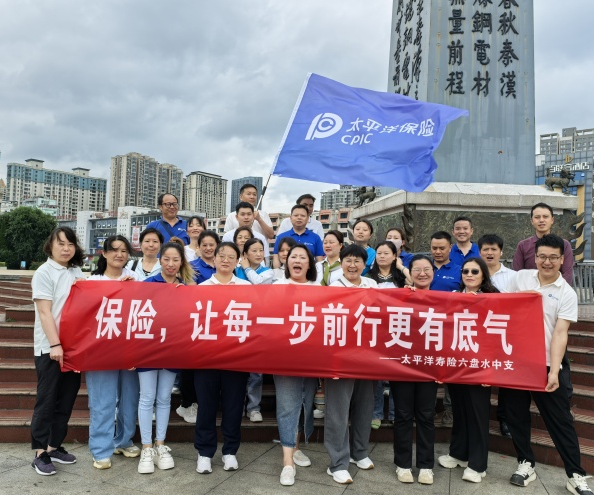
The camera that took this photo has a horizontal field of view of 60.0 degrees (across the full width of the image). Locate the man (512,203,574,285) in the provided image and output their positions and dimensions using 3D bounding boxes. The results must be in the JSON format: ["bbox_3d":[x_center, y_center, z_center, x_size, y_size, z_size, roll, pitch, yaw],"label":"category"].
[{"bbox_3d":[2.133,0.485,4.500,0.520,1.750,0.340,2,-2,13],"label":"man"}]

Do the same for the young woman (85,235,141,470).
[{"bbox_3d":[-1.285,0.706,3.657,0.470,1.600,0.420,2,-2,-14],"label":"young woman"}]

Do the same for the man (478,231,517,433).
[{"bbox_3d":[1.644,0.717,4.220,0.500,1.650,0.360,2,-2,16],"label":"man"}]

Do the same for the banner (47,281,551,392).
[{"bbox_3d":[0.020,0.580,3.410,3.230,0.630,0.160,2,-2,2],"label":"banner"}]

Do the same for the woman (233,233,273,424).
[{"bbox_3d":[-0.374,0.700,4.462,0.450,1.560,0.360,3,-2,-19],"label":"woman"}]

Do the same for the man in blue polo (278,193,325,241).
[{"bbox_3d":[0.064,0.283,5.376,0.500,1.680,0.320,2,-2,-3],"label":"man in blue polo"}]

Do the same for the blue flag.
[{"bbox_3d":[0.701,-1.069,5.050,1.650,1.150,0.400,15,1,6],"label":"blue flag"}]

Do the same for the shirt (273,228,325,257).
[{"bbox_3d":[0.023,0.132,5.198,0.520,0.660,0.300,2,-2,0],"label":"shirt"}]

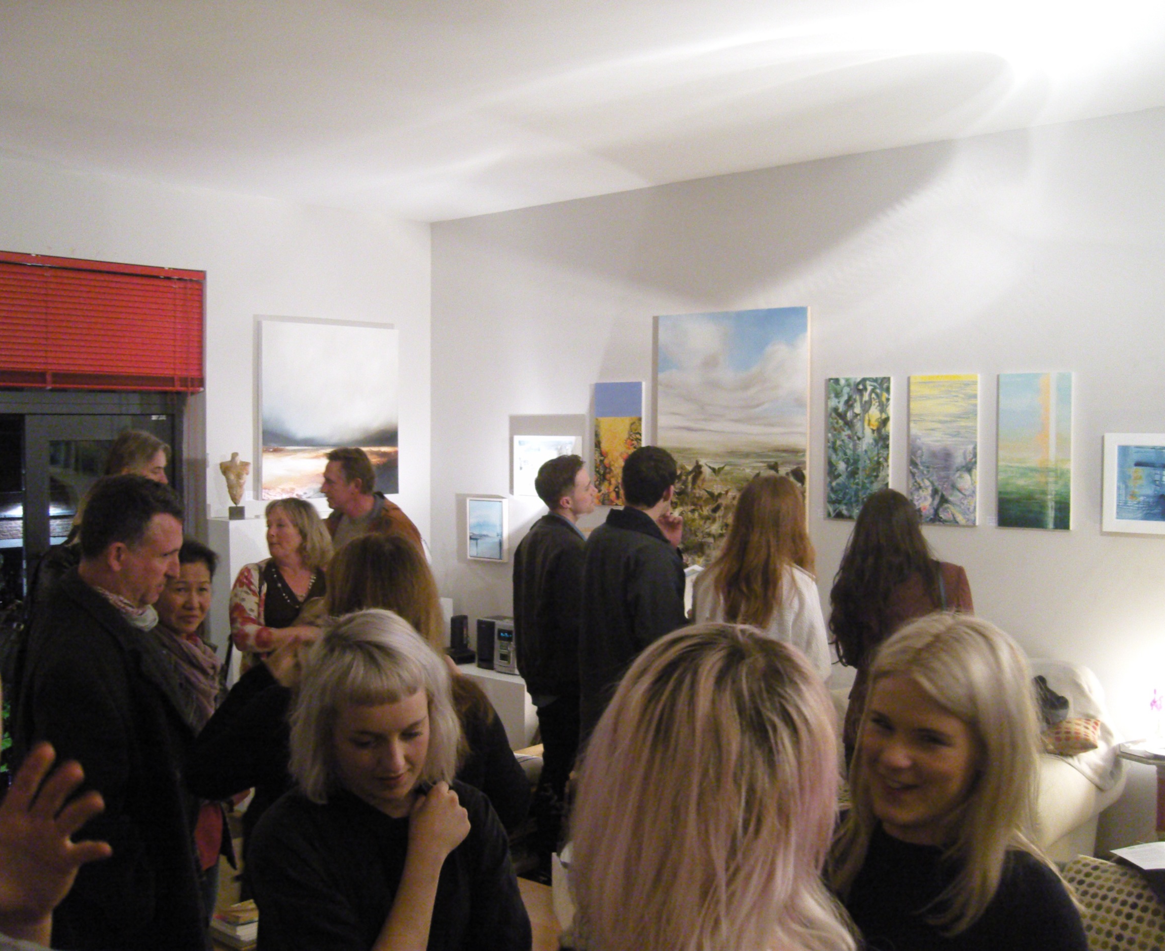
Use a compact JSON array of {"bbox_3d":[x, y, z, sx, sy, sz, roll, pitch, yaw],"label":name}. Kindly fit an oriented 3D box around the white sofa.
[{"bbox_3d":[1.005,1.194,4.839,1.830,0.950,0.920,2,3,41],"label":"white sofa"}]

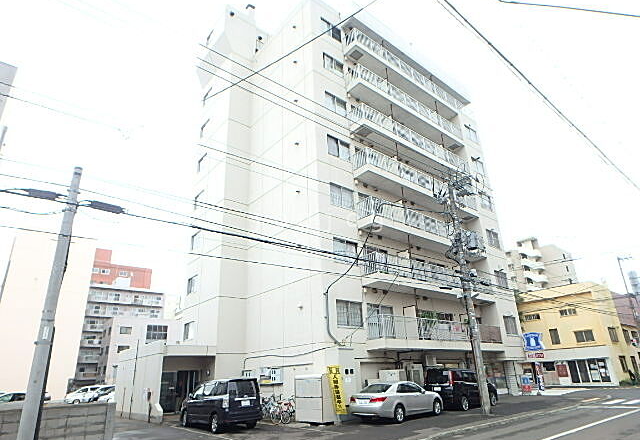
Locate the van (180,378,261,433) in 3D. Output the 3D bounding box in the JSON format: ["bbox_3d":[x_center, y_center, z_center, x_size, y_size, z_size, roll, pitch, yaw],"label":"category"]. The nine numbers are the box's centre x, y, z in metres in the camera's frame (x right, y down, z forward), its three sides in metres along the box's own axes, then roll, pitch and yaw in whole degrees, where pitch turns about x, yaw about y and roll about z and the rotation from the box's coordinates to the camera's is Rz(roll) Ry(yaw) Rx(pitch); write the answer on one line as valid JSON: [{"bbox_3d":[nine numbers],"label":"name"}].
[{"bbox_3d":[-4.175,7.613,16.147,1.710,1.850,4.630,15,-28,-36],"label":"van"}]

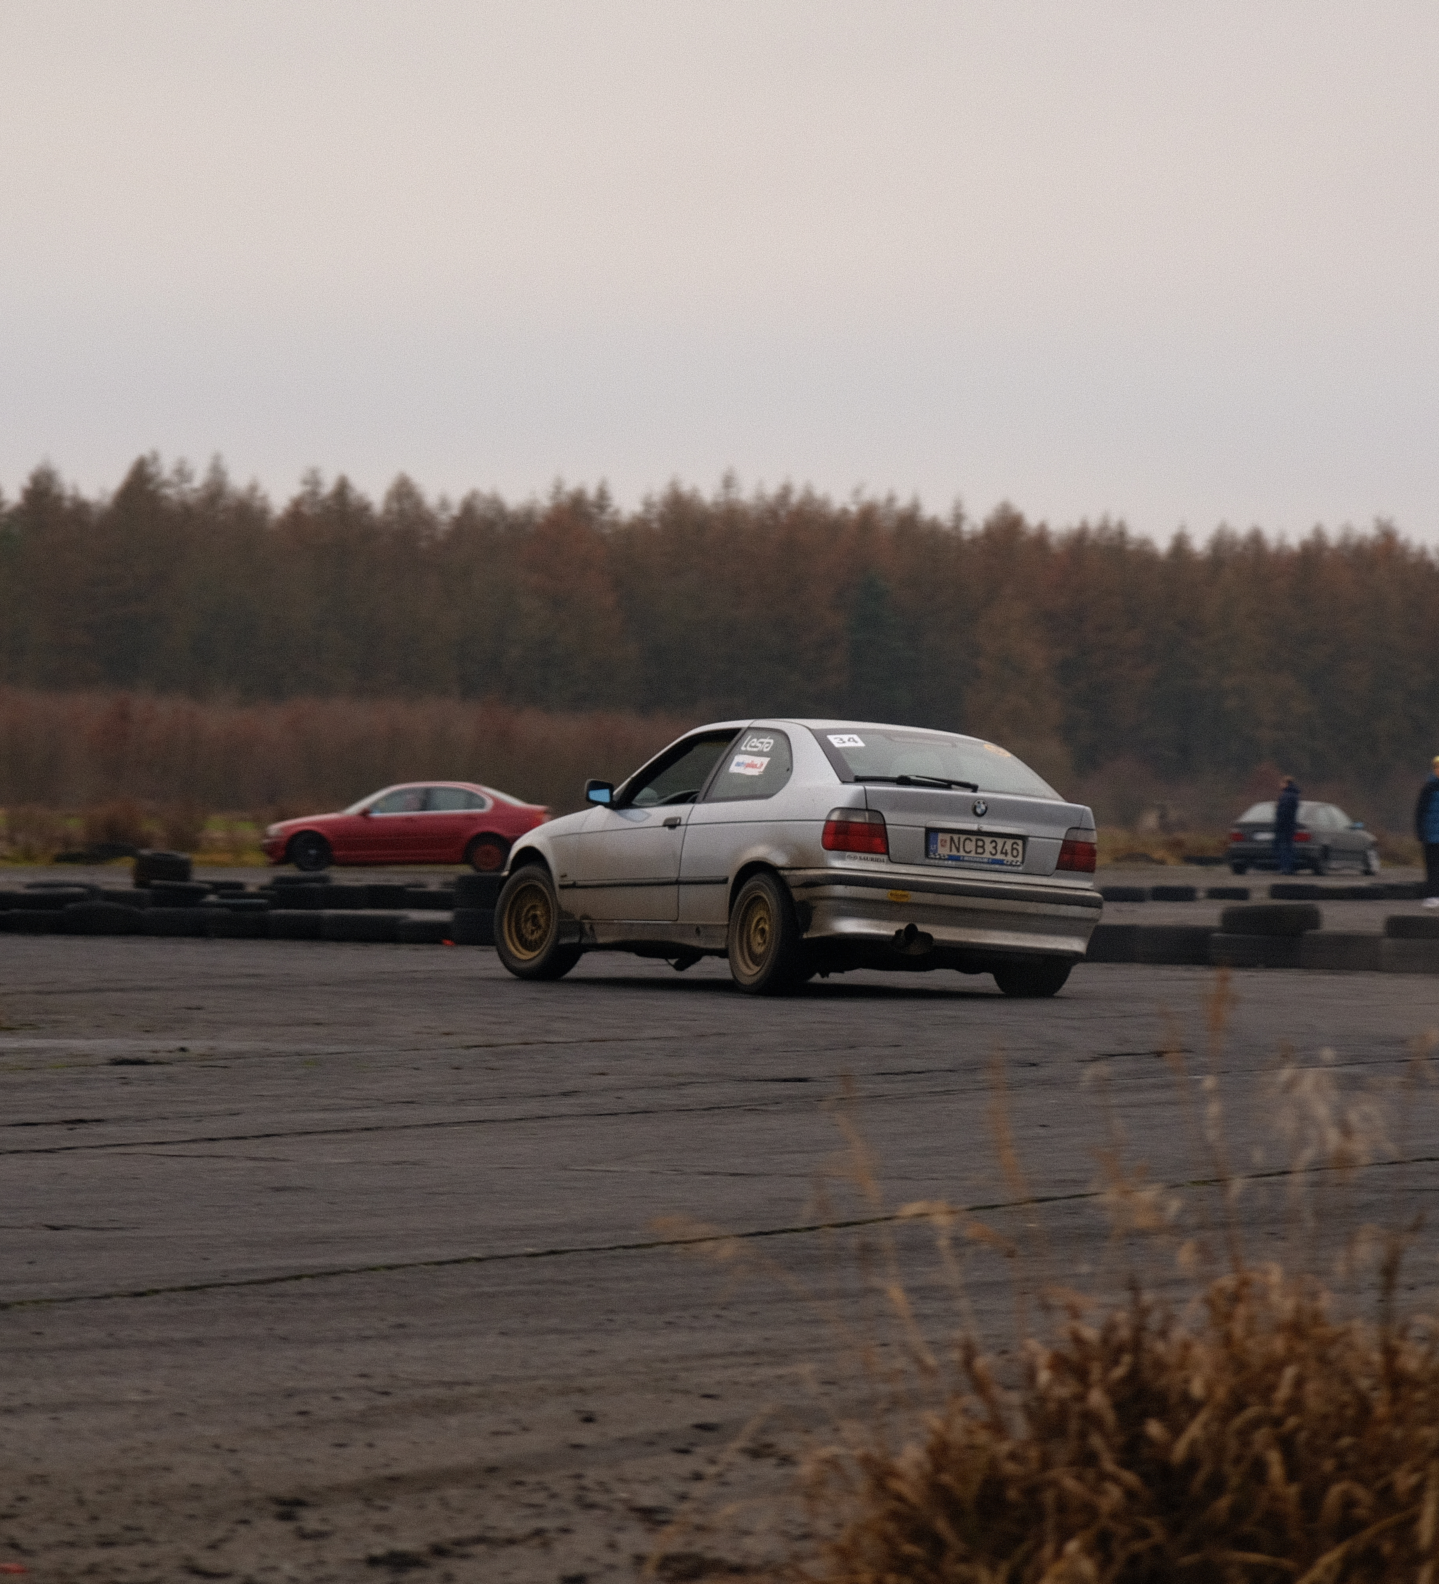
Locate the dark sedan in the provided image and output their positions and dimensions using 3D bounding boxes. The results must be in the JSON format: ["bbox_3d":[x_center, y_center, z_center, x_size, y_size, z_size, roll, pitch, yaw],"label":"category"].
[{"bbox_3d":[10.668,0.843,143.800,1.700,1.390,4.430,1,0,20],"label":"dark sedan"}]

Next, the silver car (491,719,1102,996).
[{"bbox_3d":[0.338,0.343,41.761,1.700,1.390,4.200,3,-1,-27],"label":"silver car"}]

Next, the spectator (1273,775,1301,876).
[{"bbox_3d":[10.192,0.601,142.000,0.350,1.770,0.480,1,0,9],"label":"spectator"}]

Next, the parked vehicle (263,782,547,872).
[{"bbox_3d":[-4.911,0.548,124.200,4.470,1.400,1.740,1,0,-1],"label":"parked vehicle"}]

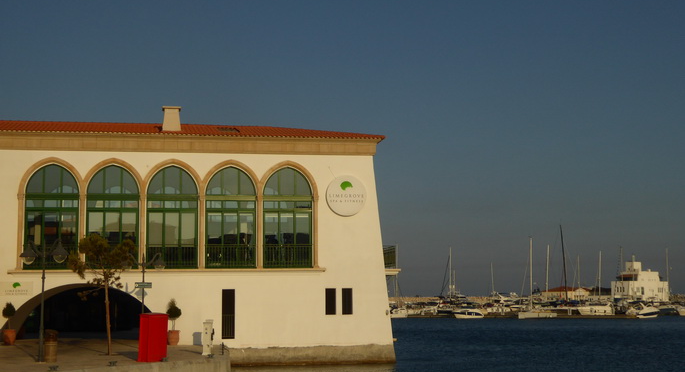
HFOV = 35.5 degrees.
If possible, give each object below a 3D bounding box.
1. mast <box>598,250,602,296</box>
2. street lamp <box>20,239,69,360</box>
[{"bbox_3d":[59.095,20.401,245.000,0.300,12.000,0.300,-2,-7,14],"label":"mast"},{"bbox_3d":[-10.393,4.014,37.302,2.100,4.200,0.630,-7,-9,44],"label":"street lamp"}]

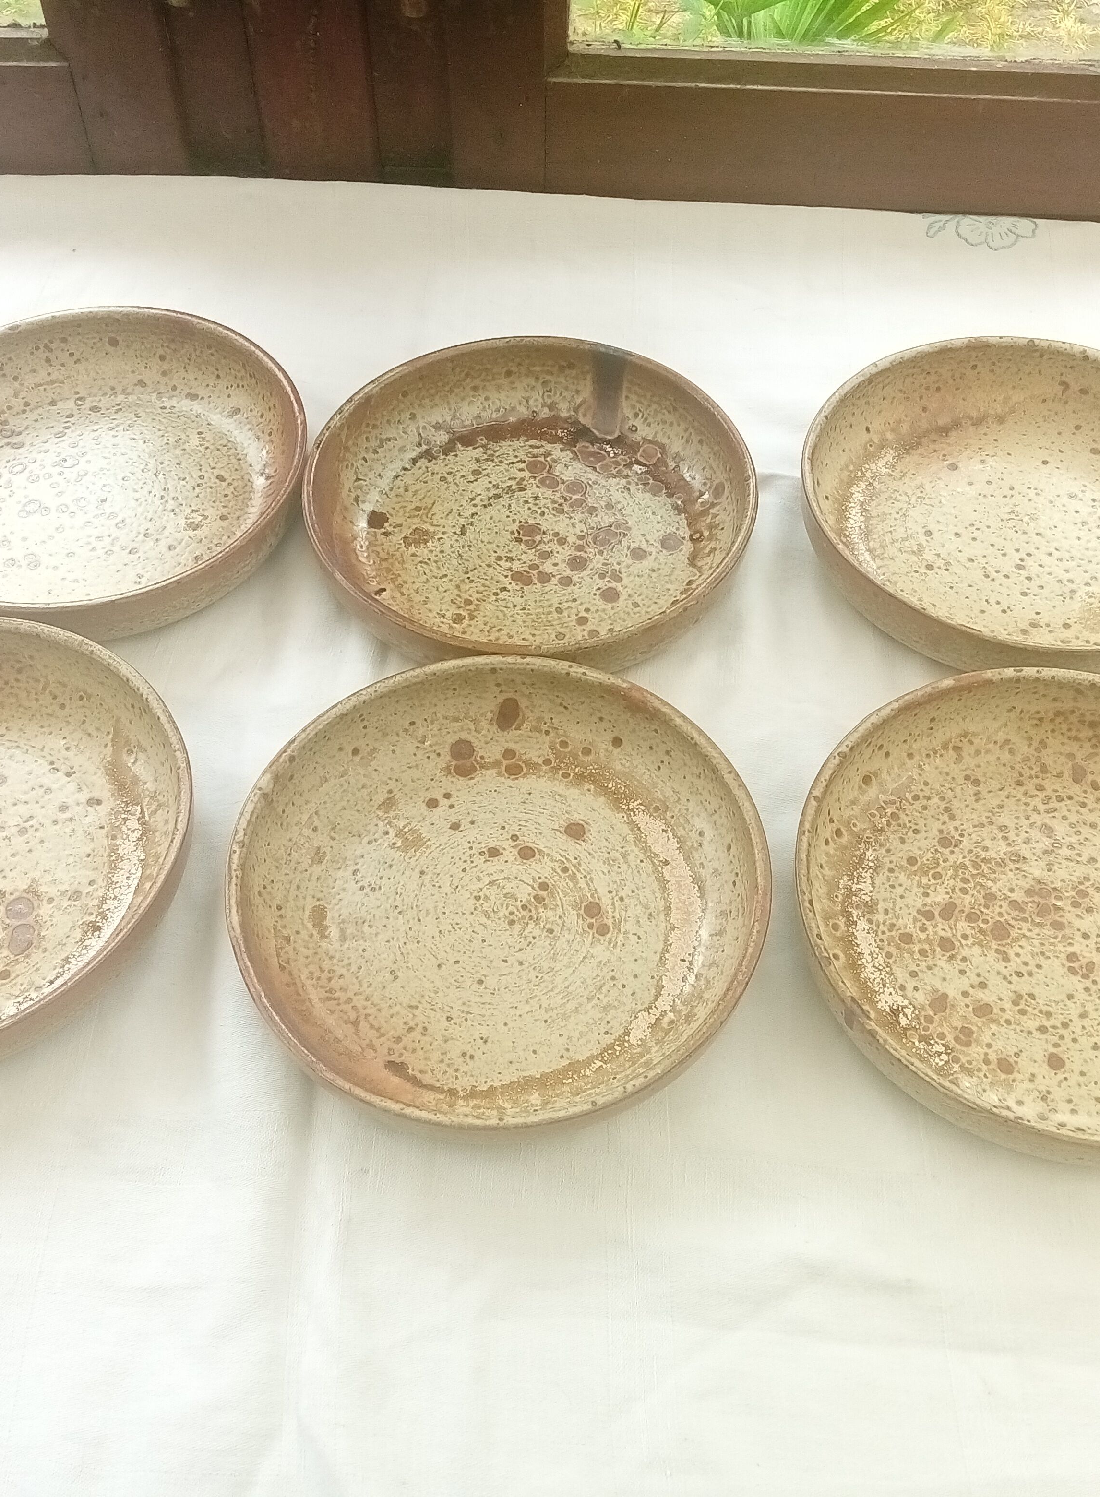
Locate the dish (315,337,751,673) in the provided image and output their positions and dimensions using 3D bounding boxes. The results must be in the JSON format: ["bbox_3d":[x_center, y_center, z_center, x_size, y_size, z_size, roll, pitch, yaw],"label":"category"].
[{"bbox_3d":[-0.006,-0.105,0.730,0.200,0.041,0.200,0,53,0],"label":"dish"}]

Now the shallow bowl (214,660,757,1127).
[{"bbox_3d":[-0.019,0.057,0.607,0.201,0.041,0.201,0,53,0],"label":"shallow bowl"}]

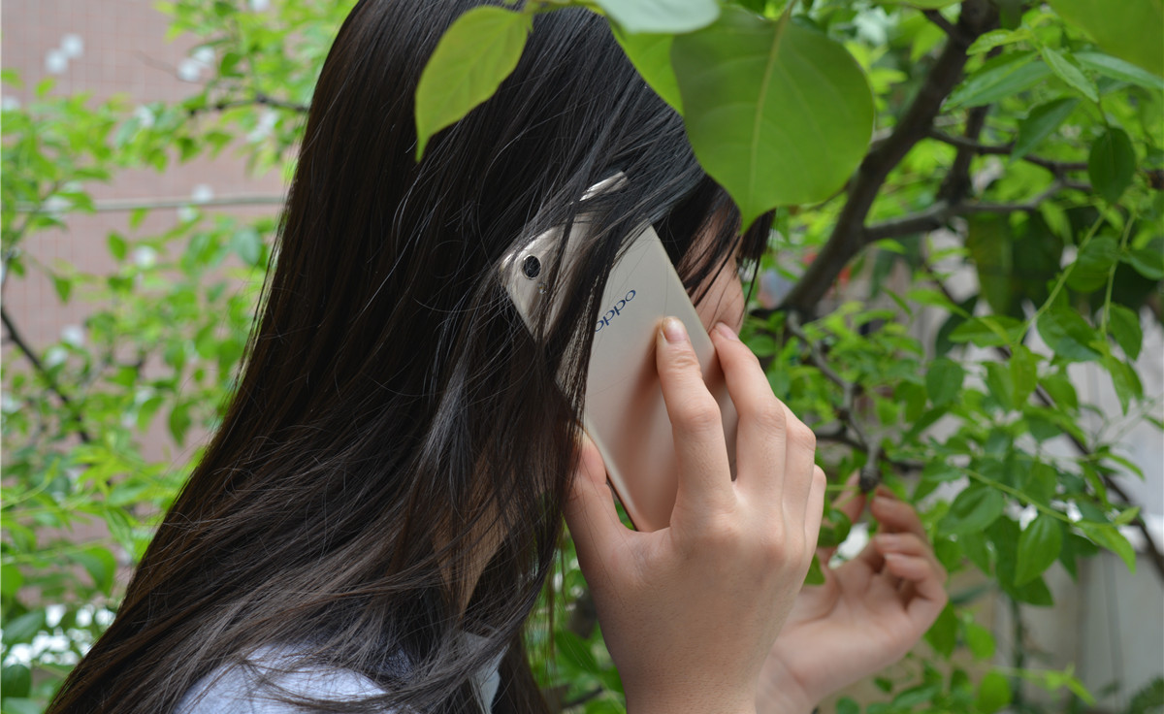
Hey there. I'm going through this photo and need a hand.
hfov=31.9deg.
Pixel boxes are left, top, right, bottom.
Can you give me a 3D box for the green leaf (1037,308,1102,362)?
[{"bbox_3d":[0.226,-0.011,0.945,0.037,0.018,0.012,37,-16,0],"label":"green leaf"}]

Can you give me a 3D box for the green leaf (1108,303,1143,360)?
[{"bbox_3d":[0.252,-0.012,0.945,0.013,0.028,0.010,-25,0,0],"label":"green leaf"}]

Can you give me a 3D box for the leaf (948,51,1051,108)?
[{"bbox_3d":[0.196,-0.131,0.960,0.054,0.021,0.014,-28,-32,0],"label":"leaf"}]

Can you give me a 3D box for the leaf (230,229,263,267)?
[{"bbox_3d":[-0.234,-0.076,1.420,0.020,0.029,0.010,-14,0,-2],"label":"leaf"}]

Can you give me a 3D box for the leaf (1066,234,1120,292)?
[{"bbox_3d":[0.237,-0.044,0.945,0.019,0.031,0.010,28,0,7],"label":"leaf"}]

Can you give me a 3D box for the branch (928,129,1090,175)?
[{"bbox_3d":[0.273,-0.131,1.300,0.104,0.014,0.030,12,0,0],"label":"branch"}]

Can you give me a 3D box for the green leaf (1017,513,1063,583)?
[{"bbox_3d":[0.249,0.105,1.110,0.022,0.040,0.015,25,0,12],"label":"green leaf"}]

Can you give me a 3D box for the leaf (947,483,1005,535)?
[{"bbox_3d":[0.187,0.072,0.970,0.033,0.021,0.010,-43,-15,0],"label":"leaf"}]

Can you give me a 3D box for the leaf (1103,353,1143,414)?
[{"bbox_3d":[0.308,0.015,1.160,0.017,0.034,0.015,-17,0,8],"label":"leaf"}]

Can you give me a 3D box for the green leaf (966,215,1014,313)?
[{"bbox_3d":[0.280,-0.063,1.400,0.029,0.068,0.014,-4,0,0],"label":"green leaf"}]

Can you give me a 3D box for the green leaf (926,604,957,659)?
[{"bbox_3d":[0.206,0.157,1.170,0.018,0.032,0.014,2,0,-17],"label":"green leaf"}]

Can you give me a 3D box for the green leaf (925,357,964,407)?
[{"bbox_3d":[0.212,0.015,1.190,0.021,0.030,0.015,11,0,13],"label":"green leaf"}]

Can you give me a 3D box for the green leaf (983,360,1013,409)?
[{"bbox_3d":[0.242,0.017,1.180,0.015,0.030,0.014,-24,0,15],"label":"green leaf"}]

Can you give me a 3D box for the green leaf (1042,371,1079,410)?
[{"bbox_3d":[0.275,0.019,1.170,0.017,0.027,0.015,-40,0,-14],"label":"green leaf"}]

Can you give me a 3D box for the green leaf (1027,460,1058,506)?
[{"bbox_3d":[0.219,0.060,0.970,0.014,0.023,0.010,-6,0,0],"label":"green leaf"}]

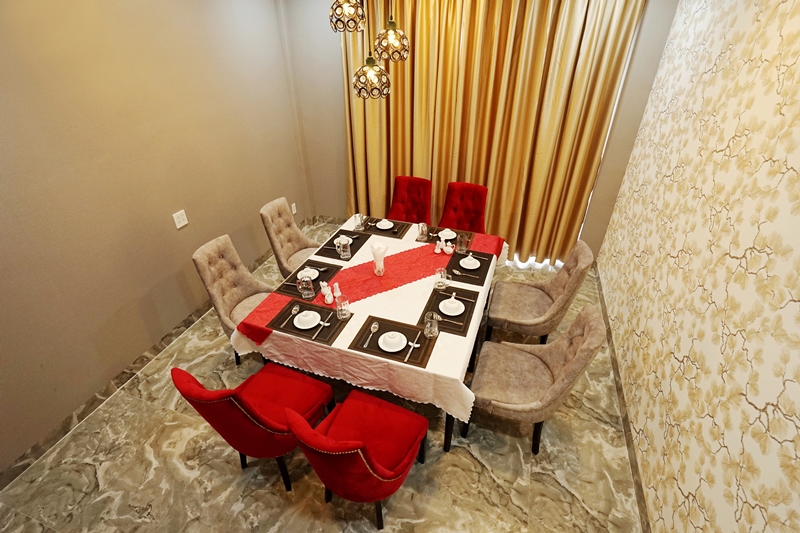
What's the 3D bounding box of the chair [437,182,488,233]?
[{"bbox_3d":[0.569,-0.225,3.417,0.510,0.970,0.610,11,36,20],"label":"chair"}]

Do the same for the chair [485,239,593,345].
[{"bbox_3d":[0.998,0.273,2.649,0.610,0.970,0.510,9,36,17],"label":"chair"}]

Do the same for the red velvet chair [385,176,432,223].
[{"bbox_3d":[0.076,-0.330,3.608,0.510,0.970,0.610,9,36,17],"label":"red velvet chair"}]

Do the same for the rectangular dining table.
[{"bbox_3d":[-0.042,0.366,2.763,1.377,0.770,1.562,10,36,18],"label":"rectangular dining table"}]

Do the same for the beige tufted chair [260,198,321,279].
[{"bbox_3d":[-0.885,-0.106,3.345,0.610,0.970,0.510,10,36,18],"label":"beige tufted chair"}]

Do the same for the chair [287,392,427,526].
[{"bbox_3d":[-0.190,0.903,1.799,0.510,0.970,0.610,14,37,23],"label":"chair"}]

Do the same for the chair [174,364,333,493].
[{"bbox_3d":[-0.760,0.797,1.996,0.510,0.970,0.610,12,37,21],"label":"chair"}]

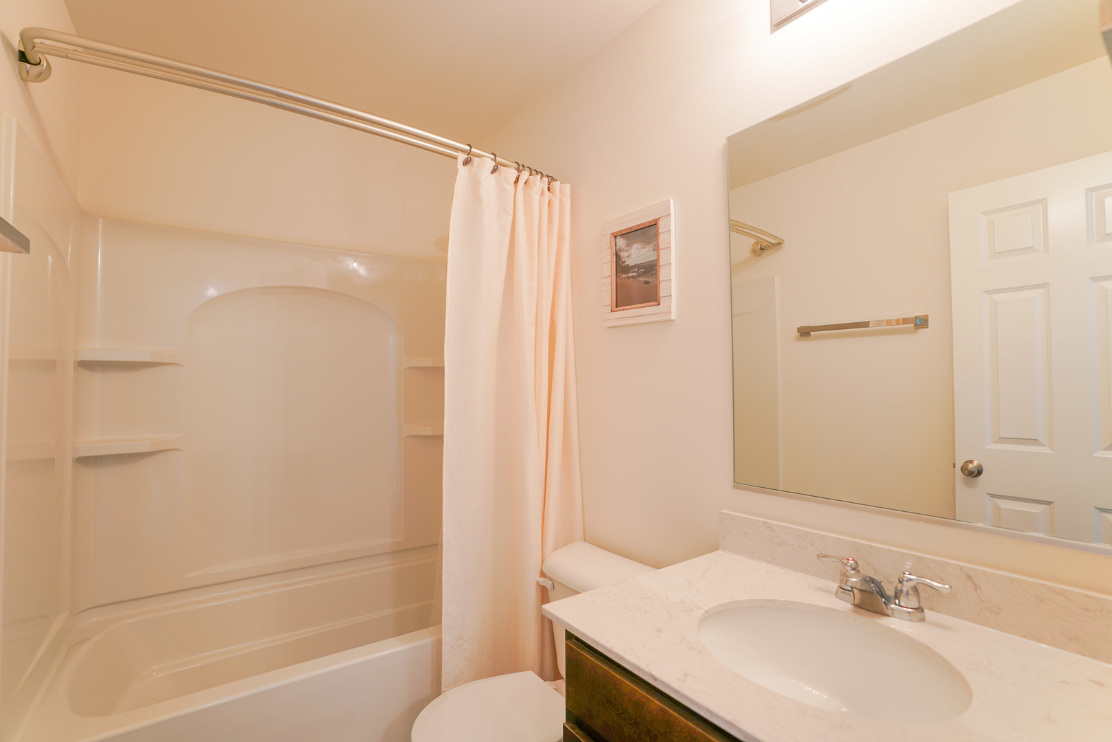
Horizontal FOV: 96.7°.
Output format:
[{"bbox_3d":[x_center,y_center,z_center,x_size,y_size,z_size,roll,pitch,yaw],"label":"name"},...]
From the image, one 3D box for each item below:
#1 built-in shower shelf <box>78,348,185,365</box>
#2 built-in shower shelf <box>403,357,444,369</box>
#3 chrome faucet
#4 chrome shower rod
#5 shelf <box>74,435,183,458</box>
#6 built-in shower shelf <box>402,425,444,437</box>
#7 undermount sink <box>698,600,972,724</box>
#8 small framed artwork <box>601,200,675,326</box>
[{"bbox_3d":[-1.457,-0.050,1.717,0.275,0.042,0.115,2,-3,-37],"label":"built-in shower shelf"},{"bbox_3d":[-0.579,-0.038,2.372,0.275,0.042,0.115,2,-3,-37],"label":"built-in shower shelf"},{"bbox_3d":[0.579,0.410,0.915,0.150,0.090,0.225,2,-3,-37],"label":"chrome faucet"},{"bbox_3d":[-0.563,-0.693,1.480,1.440,0.090,0.250,2,-3,-37],"label":"chrome shower rod"},{"bbox_3d":[-1.457,0.255,1.705,0.275,0.044,0.115,2,-3,-37],"label":"shelf"},{"bbox_3d":[-0.579,0.278,2.360,0.275,0.042,0.115,2,-3,-37],"label":"built-in shower shelf"},{"bbox_3d":[0.433,0.526,0.808,0.365,0.150,0.400,2,-3,-37],"label":"undermount sink"},{"bbox_3d":[0.254,-0.325,1.556,0.022,0.352,0.293,2,-3,-37],"label":"small framed artwork"}]

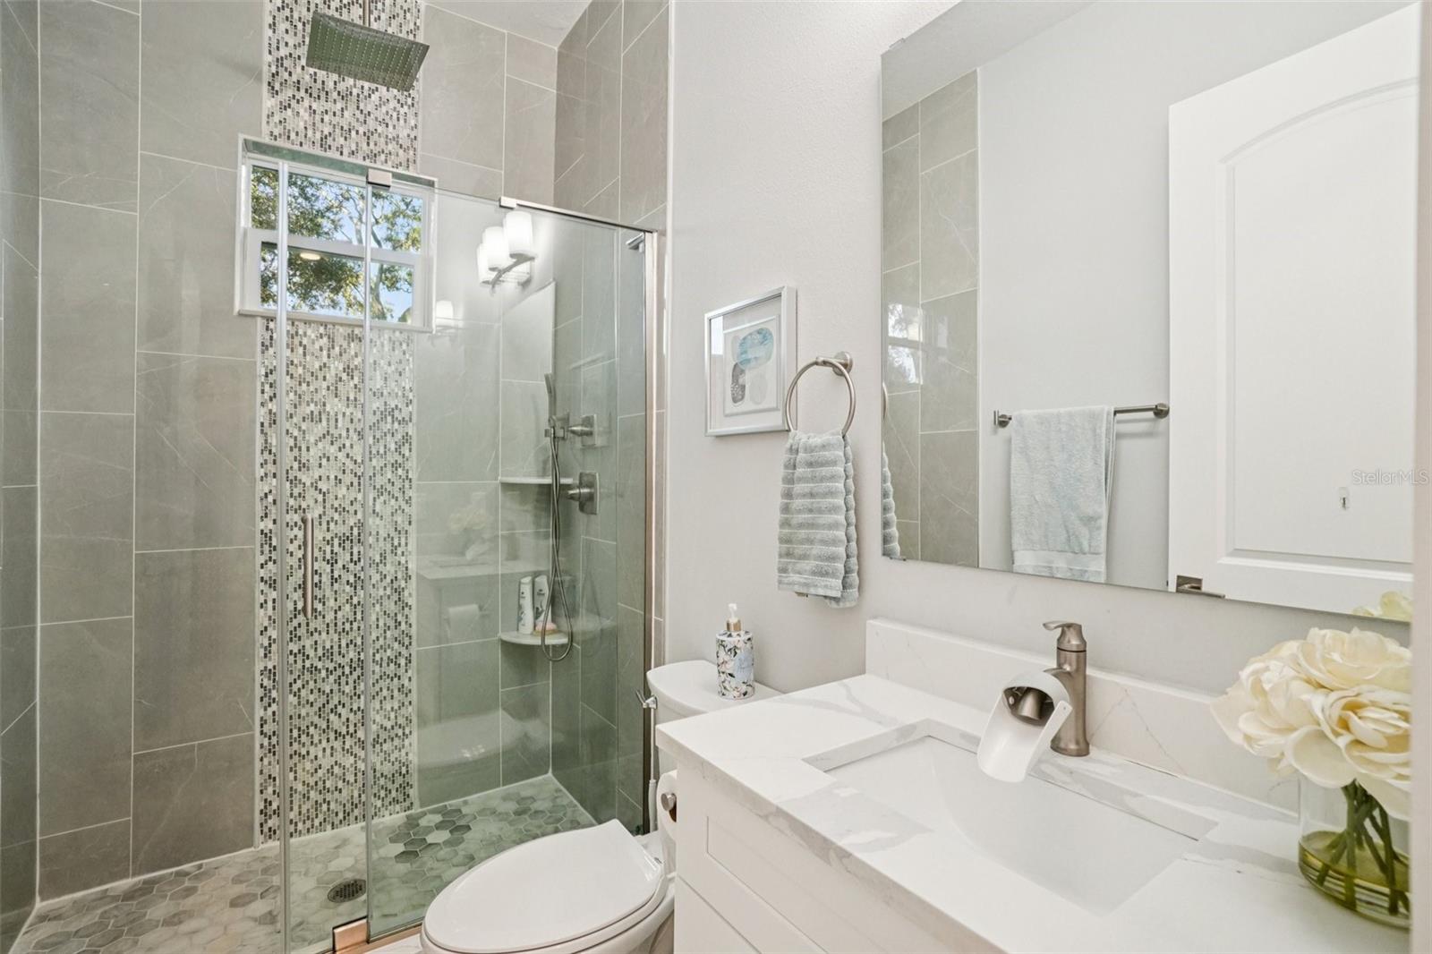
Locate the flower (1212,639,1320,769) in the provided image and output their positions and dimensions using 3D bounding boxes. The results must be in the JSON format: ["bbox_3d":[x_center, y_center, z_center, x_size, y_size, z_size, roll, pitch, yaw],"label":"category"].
[{"bbox_3d":[0.552,0.226,0.592,0.095,0.112,0.095,1,0,-37],"label":"flower"}]

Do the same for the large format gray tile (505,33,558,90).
[{"bbox_3d":[-0.745,-1.675,2.413,0.200,0.175,0.010,1,0,-30],"label":"large format gray tile"}]

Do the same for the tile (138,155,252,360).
[{"bbox_3d":[-1.631,-0.686,1.891,0.295,0.610,0.010,1,0,-30],"label":"tile"}]

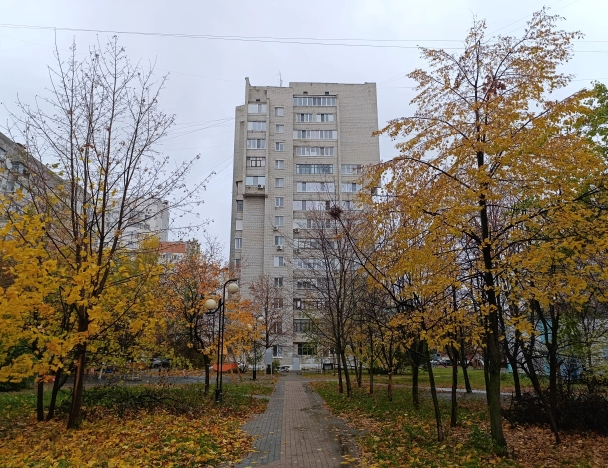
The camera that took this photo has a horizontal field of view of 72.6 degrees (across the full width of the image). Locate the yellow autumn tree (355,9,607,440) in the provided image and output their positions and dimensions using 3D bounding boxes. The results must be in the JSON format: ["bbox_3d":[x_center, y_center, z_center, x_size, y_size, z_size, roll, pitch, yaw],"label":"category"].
[{"bbox_3d":[3.797,-0.768,8.810,5.300,9.700,5.000,0,-16,0],"label":"yellow autumn tree"}]

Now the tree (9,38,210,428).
[{"bbox_3d":[-5.603,-0.690,11.454,5.900,11.100,5.400,0,-16,0],"label":"tree"}]

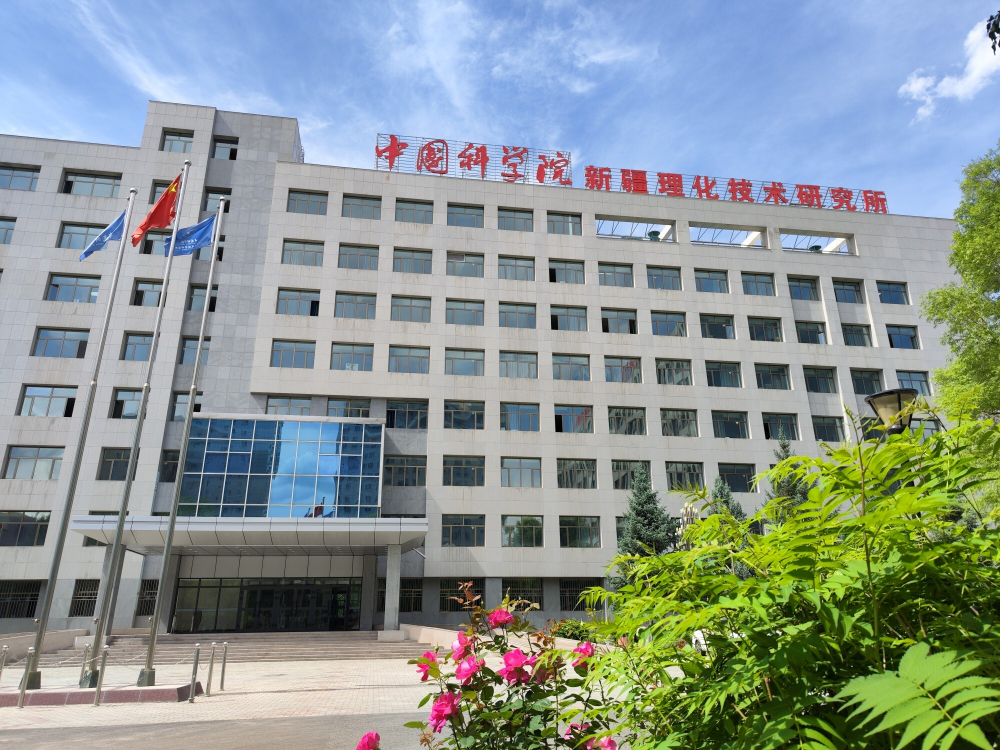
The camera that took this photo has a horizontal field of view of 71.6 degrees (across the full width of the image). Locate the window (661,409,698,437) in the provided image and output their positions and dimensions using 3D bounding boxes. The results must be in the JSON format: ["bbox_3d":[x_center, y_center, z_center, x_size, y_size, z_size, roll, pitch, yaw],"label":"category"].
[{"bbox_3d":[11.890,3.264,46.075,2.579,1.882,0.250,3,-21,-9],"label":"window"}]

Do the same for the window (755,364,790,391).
[{"bbox_3d":[20.004,0.223,50.924,2.724,1.993,0.250,3,-20,-9],"label":"window"}]

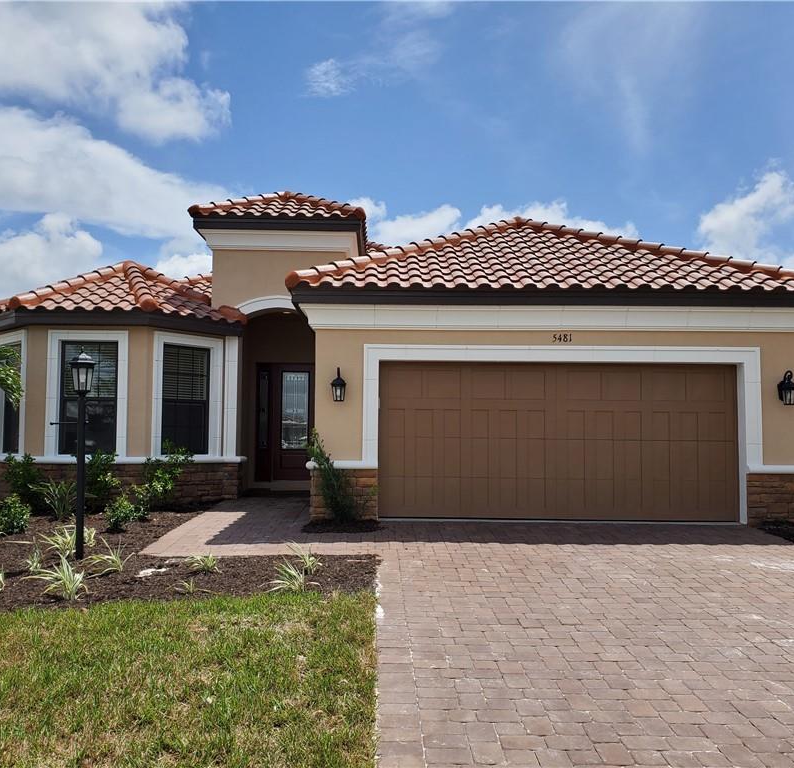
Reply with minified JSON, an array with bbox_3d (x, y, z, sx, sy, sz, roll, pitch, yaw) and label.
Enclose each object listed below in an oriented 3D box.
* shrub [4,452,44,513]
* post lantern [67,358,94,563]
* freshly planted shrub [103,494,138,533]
[{"bbox_3d":[-5.490,1.451,11.334,0.624,0.850,0.620,0,-3,1],"label":"shrub"},{"bbox_3d":[-3.238,0.726,7.868,0.265,2.150,0.265,0,-4,1],"label":"post lantern"},{"bbox_3d":[-3.426,1.610,9.564,0.443,0.467,0.450,0,-4,1],"label":"freshly planted shrub"}]

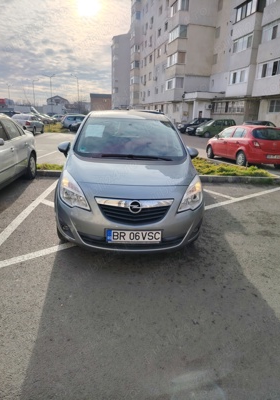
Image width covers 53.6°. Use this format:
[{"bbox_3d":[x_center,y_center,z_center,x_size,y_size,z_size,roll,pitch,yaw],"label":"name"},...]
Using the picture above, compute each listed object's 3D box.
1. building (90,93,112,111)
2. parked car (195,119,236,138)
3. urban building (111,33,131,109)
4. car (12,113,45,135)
[{"bbox_3d":[-10.238,-27.965,84.677,8.500,8.000,8.000,0,17,-8],"label":"building"},{"bbox_3d":[7.554,-7.128,27.672,3.520,1.660,1.620,-1,17,-11],"label":"parked car"},{"bbox_3d":[-2.926,-32.868,78.455,9.000,21.500,11.000,-2,17,-13],"label":"urban building"},{"bbox_3d":[-8.413,-5.644,20.647,1.740,1.430,4.500,0,17,-8],"label":"car"}]

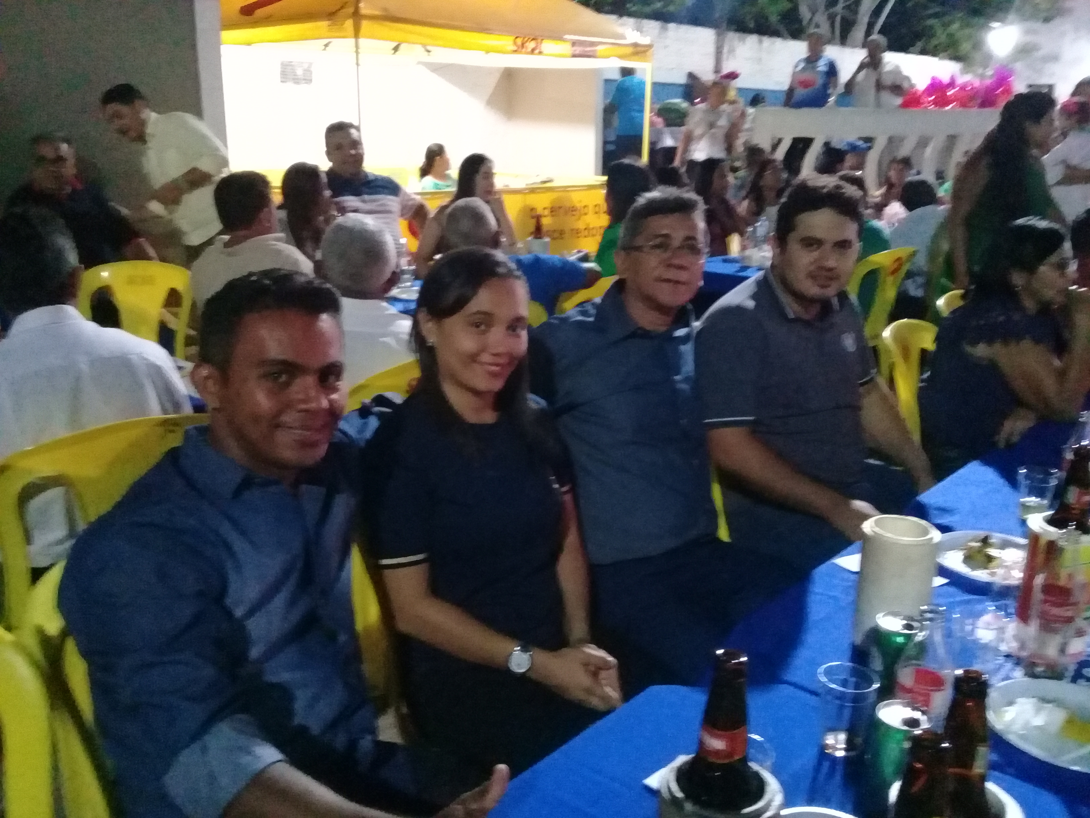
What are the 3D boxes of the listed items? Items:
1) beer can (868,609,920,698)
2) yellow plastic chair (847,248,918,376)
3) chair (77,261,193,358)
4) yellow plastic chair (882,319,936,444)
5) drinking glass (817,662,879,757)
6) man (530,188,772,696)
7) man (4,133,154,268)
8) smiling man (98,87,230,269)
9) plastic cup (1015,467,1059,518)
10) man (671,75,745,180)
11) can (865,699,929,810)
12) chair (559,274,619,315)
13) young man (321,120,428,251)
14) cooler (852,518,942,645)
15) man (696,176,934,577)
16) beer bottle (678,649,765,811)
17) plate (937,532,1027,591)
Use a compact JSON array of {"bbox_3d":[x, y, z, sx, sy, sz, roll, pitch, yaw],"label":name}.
[{"bbox_3d":[0.421,0.313,1.180,0.066,0.122,0.066,1,15,0],"label":"beer can"},{"bbox_3d":[1.384,-0.318,4.569,0.520,0.880,0.440,14,21,39],"label":"yellow plastic chair"},{"bbox_3d":[-1.636,-0.150,3.782,0.440,0.880,0.530,-12,19,-41],"label":"chair"},{"bbox_3d":[1.303,0.208,2.978,0.530,0.880,0.440,13,19,40],"label":"yellow plastic chair"},{"bbox_3d":[0.342,0.346,1.115,0.068,0.089,0.068,1,15,0],"label":"drinking glass"},{"bbox_3d":[0.297,0.262,1.860,0.550,1.316,0.800,-11,18,-37],"label":"man"},{"bbox_3d":[-1.798,-0.380,3.818,0.600,1.348,0.750,-8,17,-30],"label":"man"},{"bbox_3d":[-1.697,-0.731,4.614,0.620,1.570,0.500,-12,20,-37],"label":"smiling man"},{"bbox_3d":[0.919,0.157,1.814,0.076,0.085,0.076,1,15,0],"label":"plastic cup"},{"bbox_3d":[1.387,-1.863,8.338,0.550,1.730,0.380,4,17,12],"label":"man"},{"bbox_3d":[0.356,0.363,0.985,0.066,0.122,0.066,1,15,0],"label":"can"},{"bbox_3d":[0.003,-0.081,3.696,0.520,0.880,0.440,14,21,39],"label":"chair"},{"bbox_3d":[-0.829,-0.566,4.426,0.600,1.380,0.780,1,16,0],"label":"young man"},{"bbox_3d":[0.469,0.242,1.310,0.101,0.175,0.101,1,16,0],"label":"cooler"},{"bbox_3d":[0.634,0.227,1.907,0.530,1.310,0.770,-12,21,-38],"label":"man"},{"bbox_3d":[0.149,0.337,0.830,0.074,0.288,0.074,1,16,0],"label":"beer bottle"},{"bbox_3d":[0.738,0.254,1.607,0.215,0.030,0.215,1,15,0],"label":"plate"}]

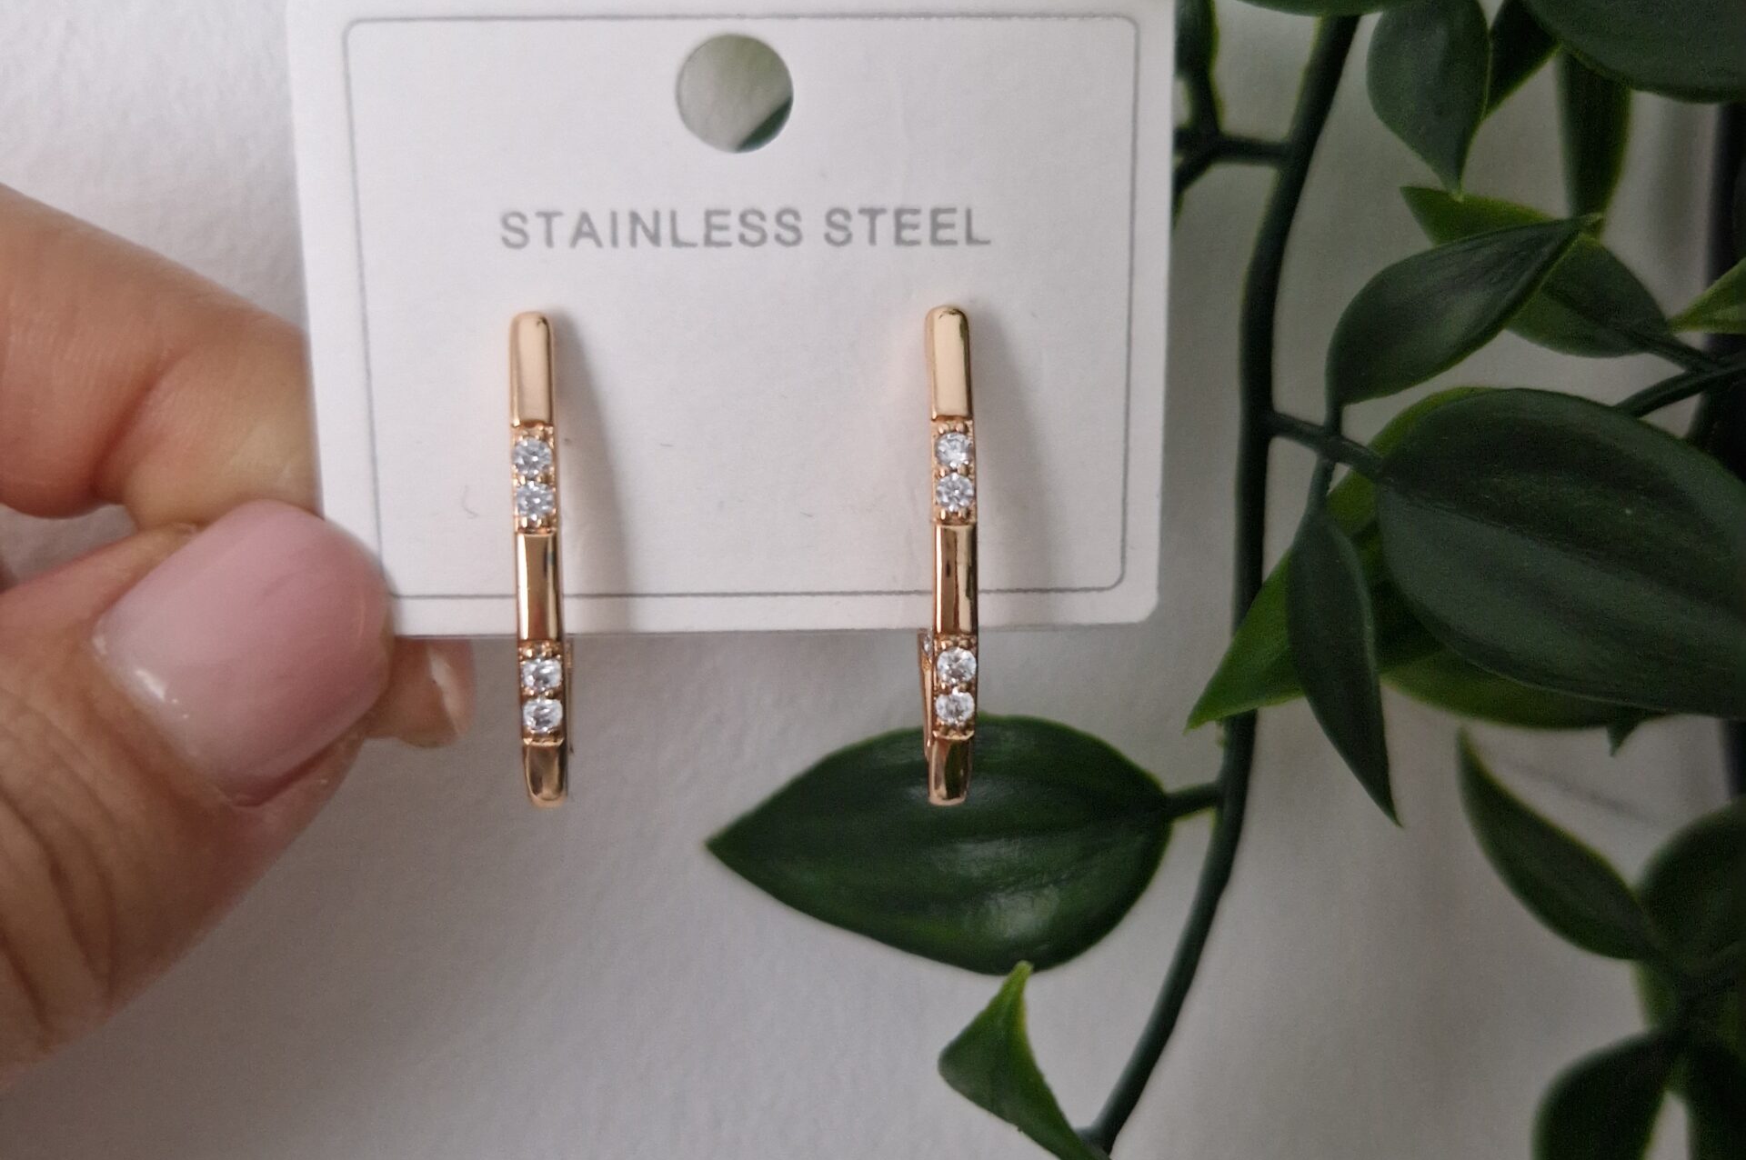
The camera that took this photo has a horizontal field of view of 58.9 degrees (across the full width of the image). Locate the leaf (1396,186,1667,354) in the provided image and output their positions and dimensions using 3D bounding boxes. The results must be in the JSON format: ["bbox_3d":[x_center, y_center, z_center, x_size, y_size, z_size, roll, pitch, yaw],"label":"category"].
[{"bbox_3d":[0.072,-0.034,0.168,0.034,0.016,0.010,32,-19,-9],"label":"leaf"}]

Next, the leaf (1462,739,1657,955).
[{"bbox_3d":[0.077,0.032,0.177,0.011,0.034,0.012,-41,4,18],"label":"leaf"}]

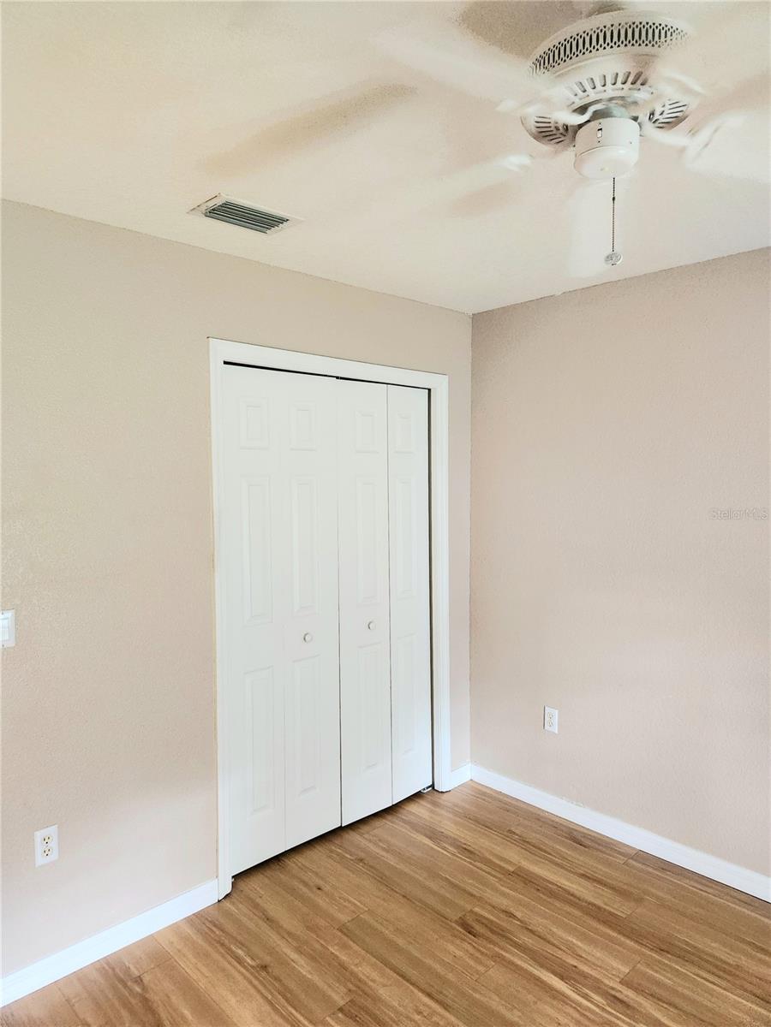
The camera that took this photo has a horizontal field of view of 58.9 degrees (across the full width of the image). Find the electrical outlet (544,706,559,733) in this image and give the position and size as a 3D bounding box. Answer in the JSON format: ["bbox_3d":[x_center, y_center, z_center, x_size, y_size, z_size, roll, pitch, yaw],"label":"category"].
[{"bbox_3d":[0.791,0.987,3.263,0.010,0.113,0.072,-3,4,-43],"label":"electrical outlet"}]

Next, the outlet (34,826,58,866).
[{"bbox_3d":[-1.080,1.061,2.179,0.070,0.114,0.010,-3,4,-43],"label":"outlet"}]

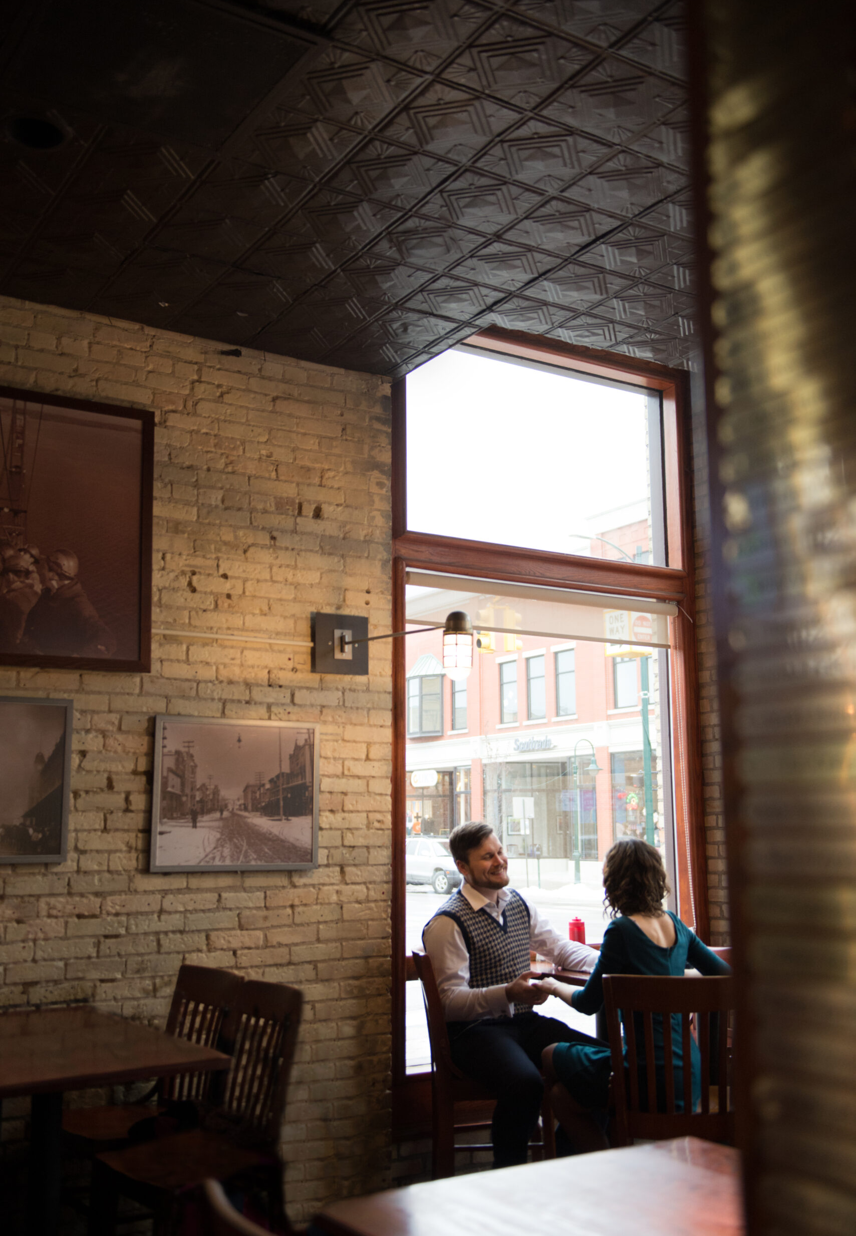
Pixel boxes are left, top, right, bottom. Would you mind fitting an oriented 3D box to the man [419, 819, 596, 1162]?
[{"bbox_3d":[0.311,1.375,4.335,0.650,1.320,0.620,-8,-12,41],"label":"man"}]

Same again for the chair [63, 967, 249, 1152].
[{"bbox_3d":[-0.848,1.493,3.648,0.480,0.870,0.430,7,-12,-38],"label":"chair"}]

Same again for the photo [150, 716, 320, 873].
[{"bbox_3d":[-0.688,0.642,4.523,0.645,0.540,0.035,5,-11,-31],"label":"photo"}]

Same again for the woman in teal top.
[{"bbox_3d":[0.666,1.355,4.065,0.550,1.270,0.680,7,-12,-39],"label":"woman in teal top"}]

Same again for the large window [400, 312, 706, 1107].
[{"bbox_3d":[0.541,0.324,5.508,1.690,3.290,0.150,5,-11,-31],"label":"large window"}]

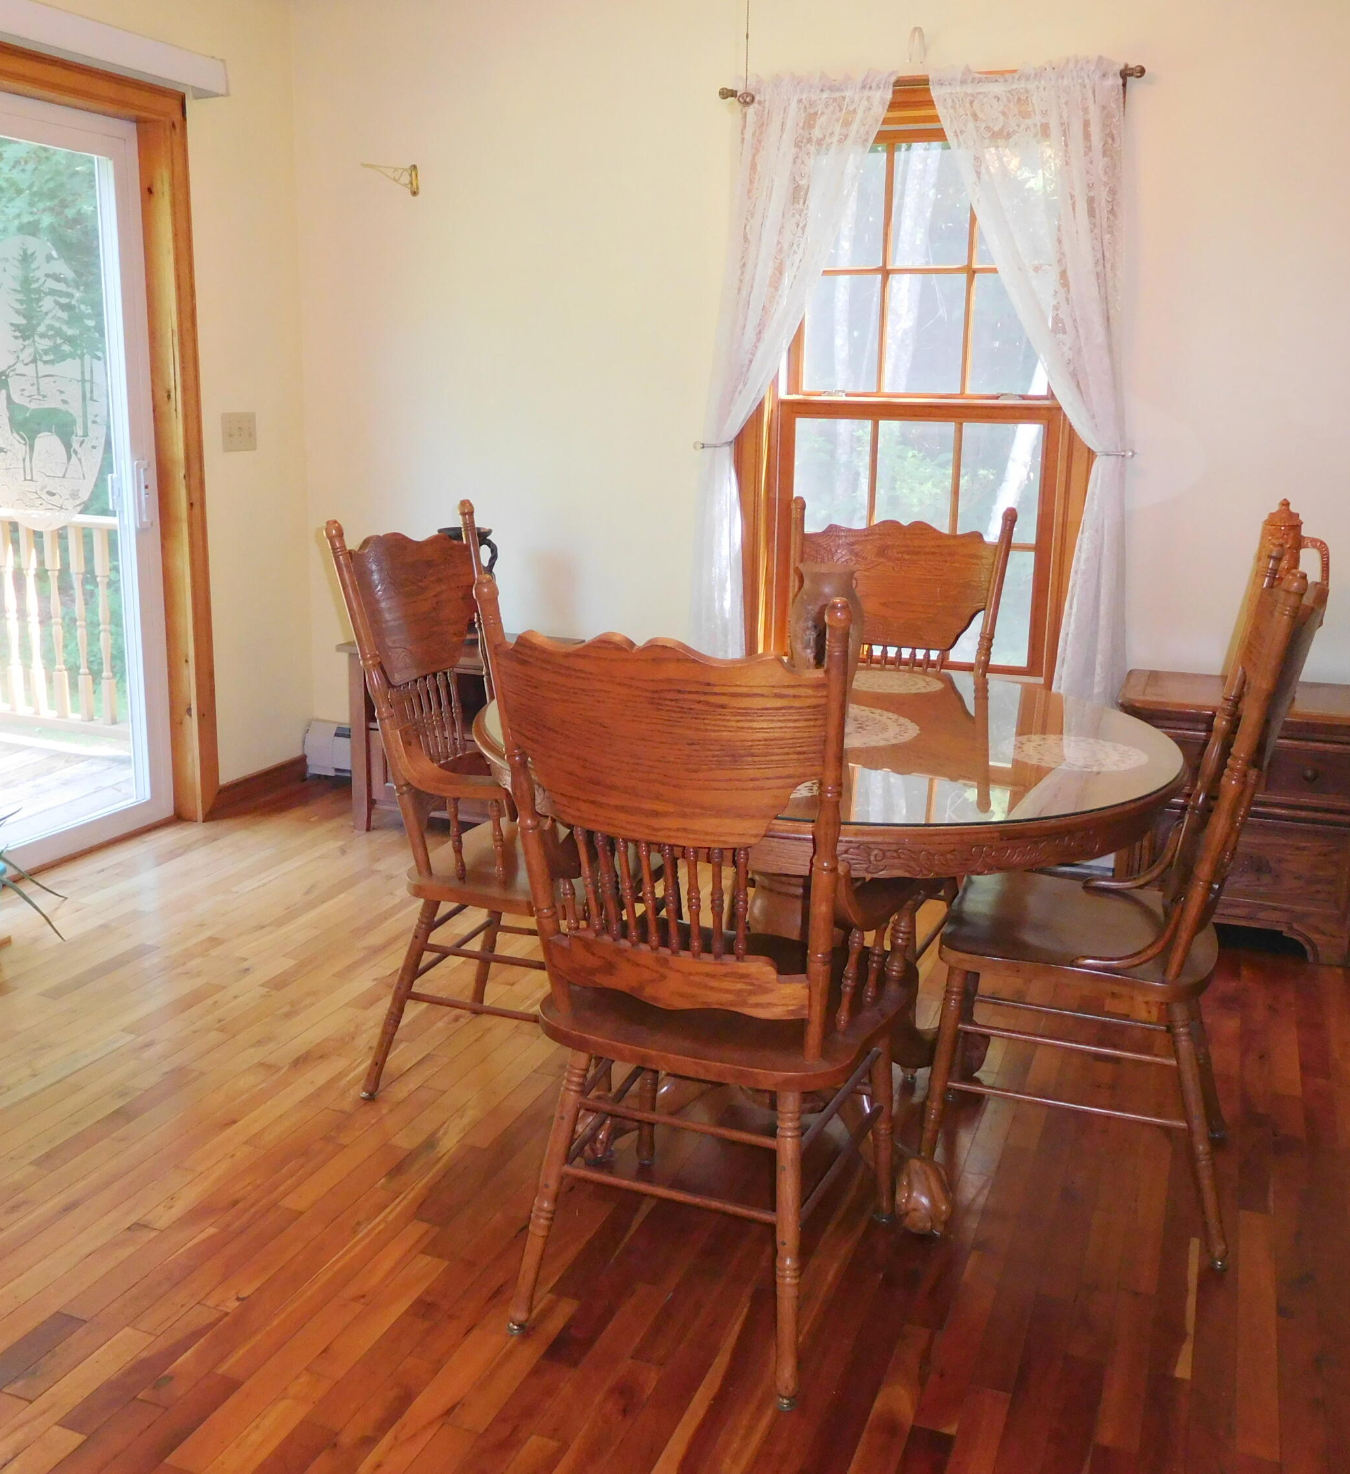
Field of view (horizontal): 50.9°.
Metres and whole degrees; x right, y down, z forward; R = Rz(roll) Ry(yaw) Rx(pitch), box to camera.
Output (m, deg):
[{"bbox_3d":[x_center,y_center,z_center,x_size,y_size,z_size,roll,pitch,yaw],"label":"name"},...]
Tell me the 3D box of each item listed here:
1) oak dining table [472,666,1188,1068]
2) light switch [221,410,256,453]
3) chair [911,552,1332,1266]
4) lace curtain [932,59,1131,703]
[{"bbox_3d":[0.245,0.343,2.555,1.212,0.744,1.212,6,14,20],"label":"oak dining table"},{"bbox_3d":[-1.365,-0.958,4.456,0.010,0.116,0.164,6,14,20],"label":"light switch"},{"bbox_3d":[0.720,0.229,2.352,0.550,1.078,0.500,6,14,20],"label":"chair"},{"bbox_3d":[0.922,-0.850,3.768,0.570,1.760,0.120,6,14,21],"label":"lace curtain"}]

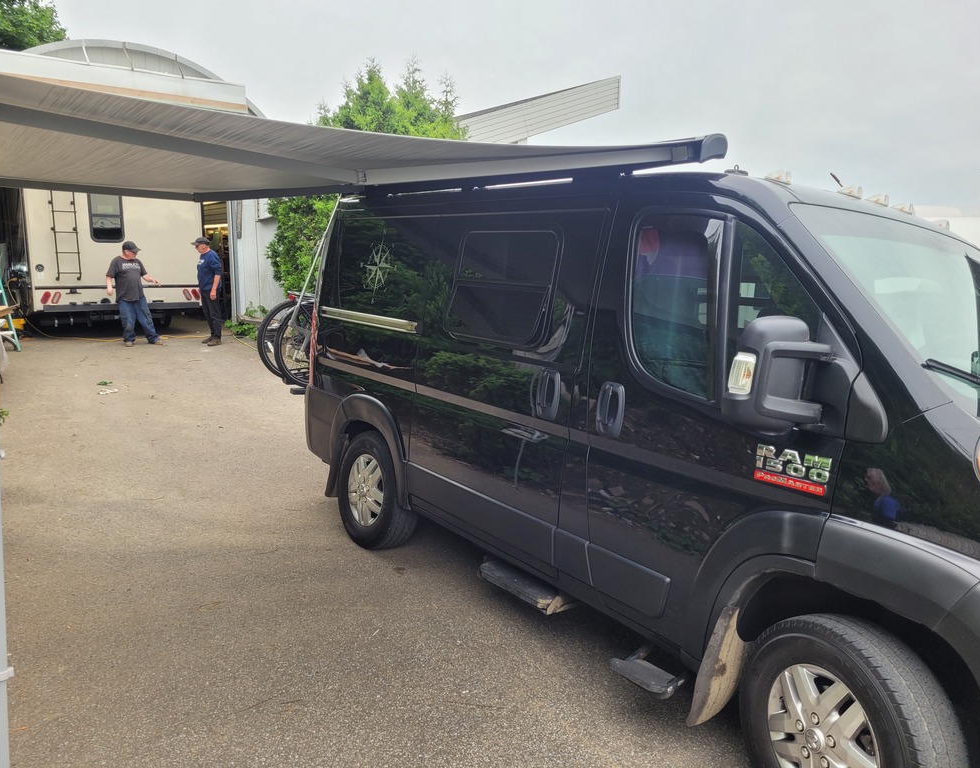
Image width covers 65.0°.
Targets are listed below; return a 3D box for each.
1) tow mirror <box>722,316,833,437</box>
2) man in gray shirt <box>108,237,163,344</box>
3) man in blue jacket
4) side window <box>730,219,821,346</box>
[{"bbox_3d":[0.846,-0.025,2.262,0.300,0.320,0.150,-6,12,-37],"label":"tow mirror"},{"bbox_3d":[-5.840,-1.483,12.600,0.820,1.720,0.480,-7,13,-42],"label":"man in gray shirt"},{"bbox_3d":[-4.632,-1.536,12.700,0.420,1.730,0.520,-8,14,-43],"label":"man in blue jacket"},{"bbox_3d":[0.901,-0.256,2.450,0.060,0.510,0.340,1,8,-37],"label":"side window"}]

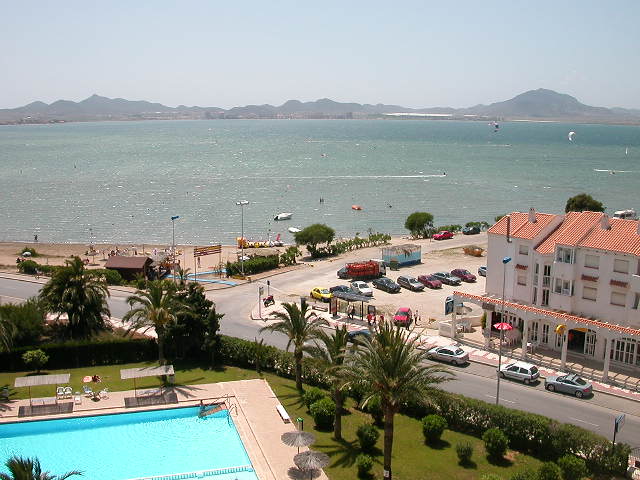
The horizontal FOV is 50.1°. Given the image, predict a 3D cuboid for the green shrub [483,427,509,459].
[{"bbox_3d":[12.970,15.089,50.381,1.850,2.000,1.850,3,10,14],"label":"green shrub"}]

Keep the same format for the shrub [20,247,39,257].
[{"bbox_3d":[-53.767,2.042,126.388,3.300,1.600,3.000,-4,11,-23],"label":"shrub"}]

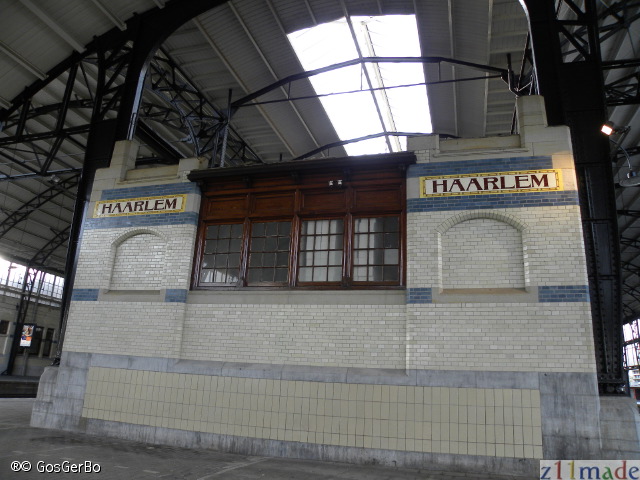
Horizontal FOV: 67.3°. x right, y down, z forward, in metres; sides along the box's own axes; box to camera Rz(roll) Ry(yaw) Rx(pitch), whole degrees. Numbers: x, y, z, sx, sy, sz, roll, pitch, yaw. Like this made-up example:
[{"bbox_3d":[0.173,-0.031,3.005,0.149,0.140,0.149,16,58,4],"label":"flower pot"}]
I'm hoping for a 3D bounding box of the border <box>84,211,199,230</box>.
[{"bbox_3d":[-3.622,-0.370,9.669,2.775,0.257,0.080,-2,-17,17],"label":"border"}]

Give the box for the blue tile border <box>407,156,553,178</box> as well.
[{"bbox_3d":[2.625,-1.206,7.984,2.371,0.248,0.080,-2,-17,17],"label":"blue tile border"}]

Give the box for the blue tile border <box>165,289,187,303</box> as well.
[{"bbox_3d":[-2.626,1.032,8.851,0.471,0.246,0.080,-2,-17,17],"label":"blue tile border"}]

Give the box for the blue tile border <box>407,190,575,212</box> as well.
[{"bbox_3d":[2.746,-0.606,7.735,2.708,0.254,0.080,-2,-17,17],"label":"blue tile border"}]

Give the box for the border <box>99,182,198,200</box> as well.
[{"bbox_3d":[-3.498,-0.976,9.841,2.406,0.246,0.080,-2,-17,17],"label":"border"}]

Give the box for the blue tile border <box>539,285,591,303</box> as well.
[{"bbox_3d":[3.550,0.793,7.008,0.710,0.245,0.080,-2,-17,17],"label":"blue tile border"}]

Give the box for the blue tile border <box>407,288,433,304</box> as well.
[{"bbox_3d":[1.574,0.884,7.577,0.384,0.249,0.080,-2,-17,17],"label":"blue tile border"}]

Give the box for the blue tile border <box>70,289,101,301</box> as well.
[{"bbox_3d":[-4.625,1.091,9.518,0.678,0.249,0.080,-2,-17,17],"label":"blue tile border"}]

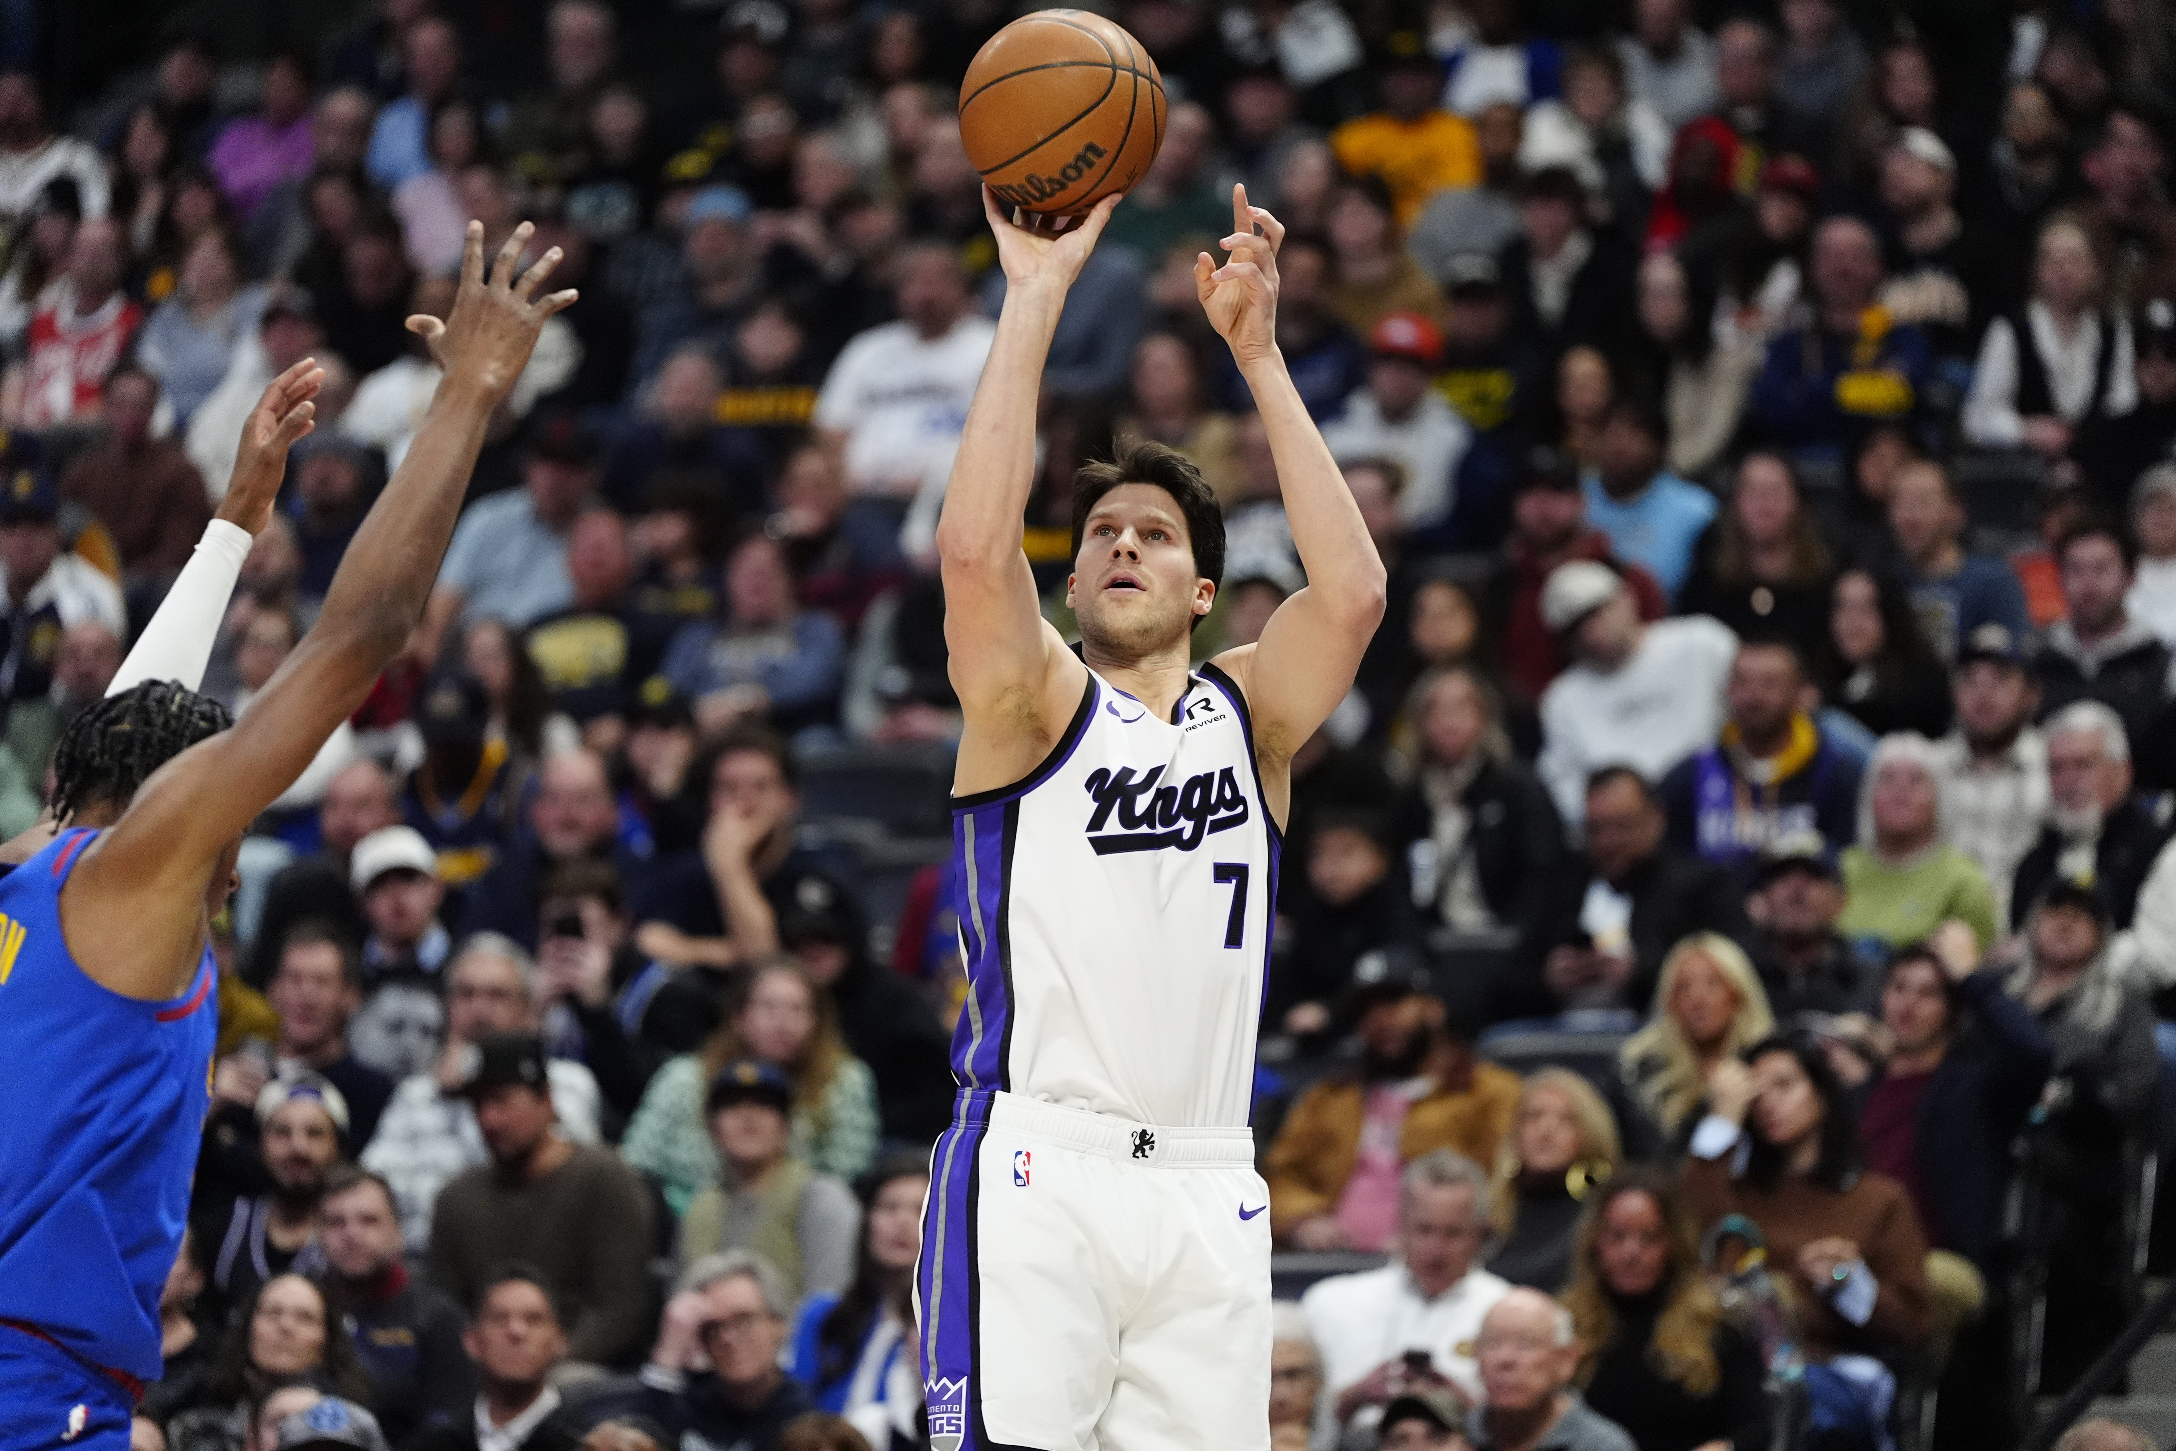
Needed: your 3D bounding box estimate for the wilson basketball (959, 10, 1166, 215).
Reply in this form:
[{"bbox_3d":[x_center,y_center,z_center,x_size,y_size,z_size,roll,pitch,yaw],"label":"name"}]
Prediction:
[{"bbox_3d":[-0.029,-0.711,13.170,0.240,0.240,0.240,0,-3,0],"label":"wilson basketball"}]

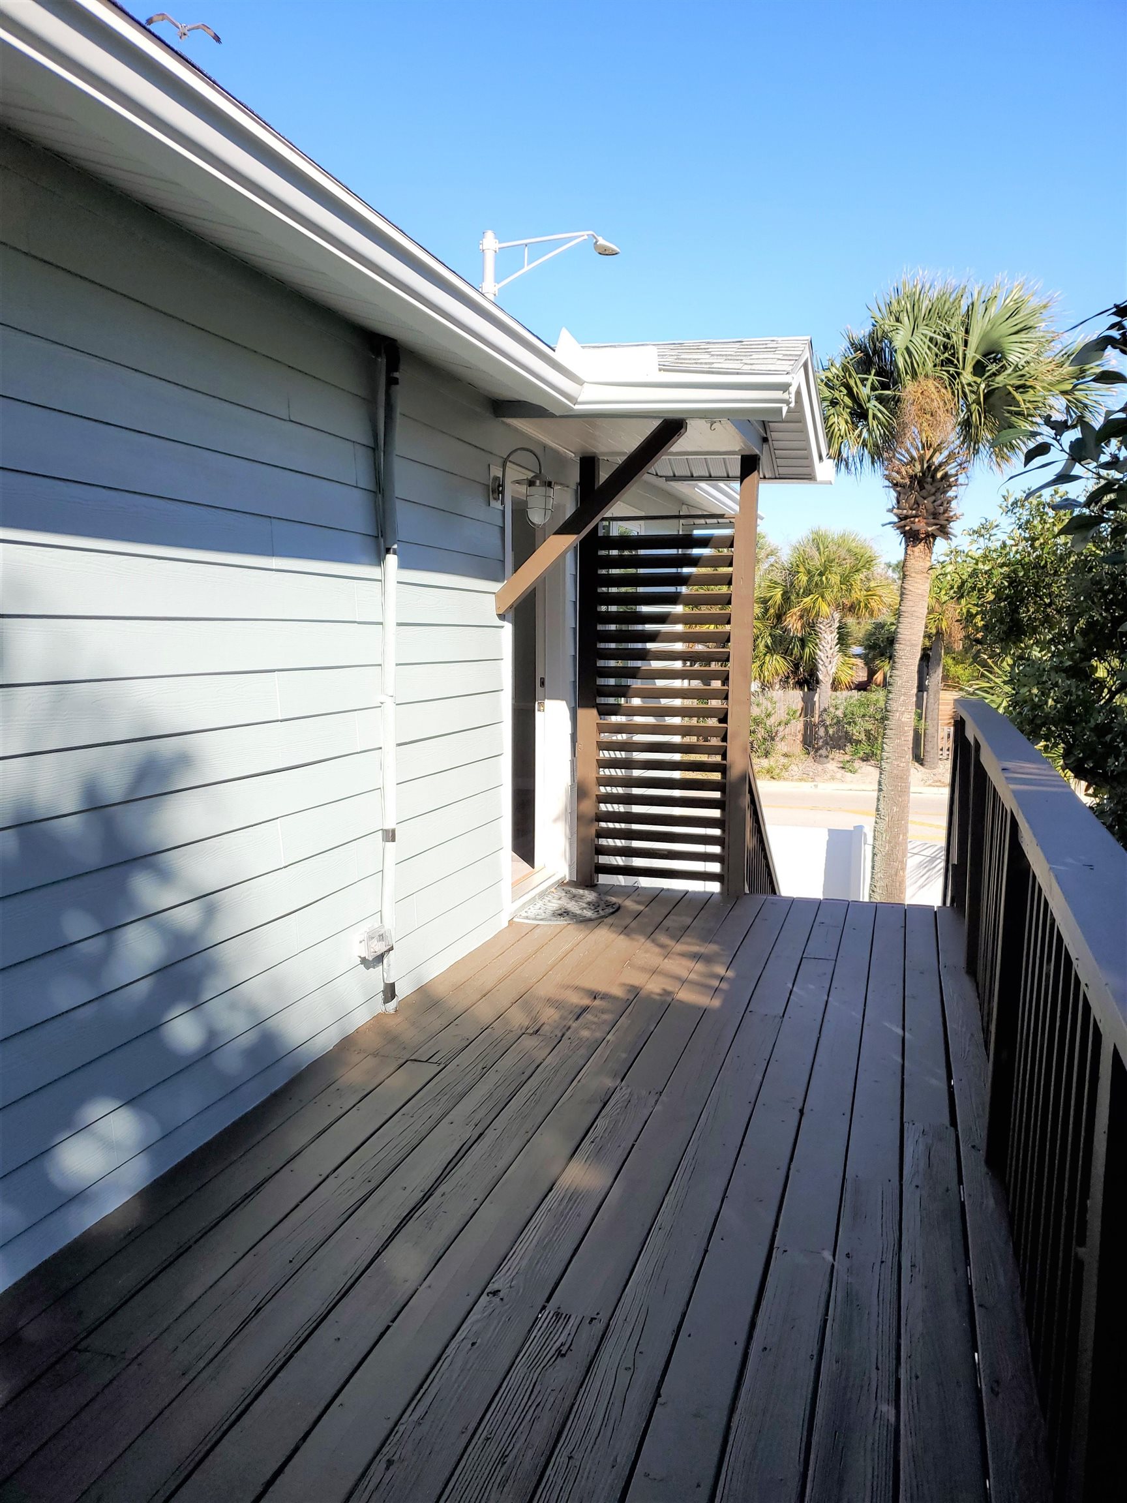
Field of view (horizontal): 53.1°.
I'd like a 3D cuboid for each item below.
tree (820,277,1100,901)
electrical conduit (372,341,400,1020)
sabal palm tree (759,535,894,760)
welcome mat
[{"bbox_3d":[3.799,-0.833,11.151,2.900,7.400,2.900,2,6,17],"label":"tree"},{"bbox_3d":[-0.640,-0.248,4.134,0.065,2.490,0.065,2,6,17],"label":"electrical conduit"},{"bbox_3d":[7.168,-2.897,31.140,3.600,6.382,3.600,2,6,17],"label":"sabal palm tree"},{"bbox_3d":[0.072,0.813,5.909,0.440,0.013,0.785,2,6,17],"label":"welcome mat"}]

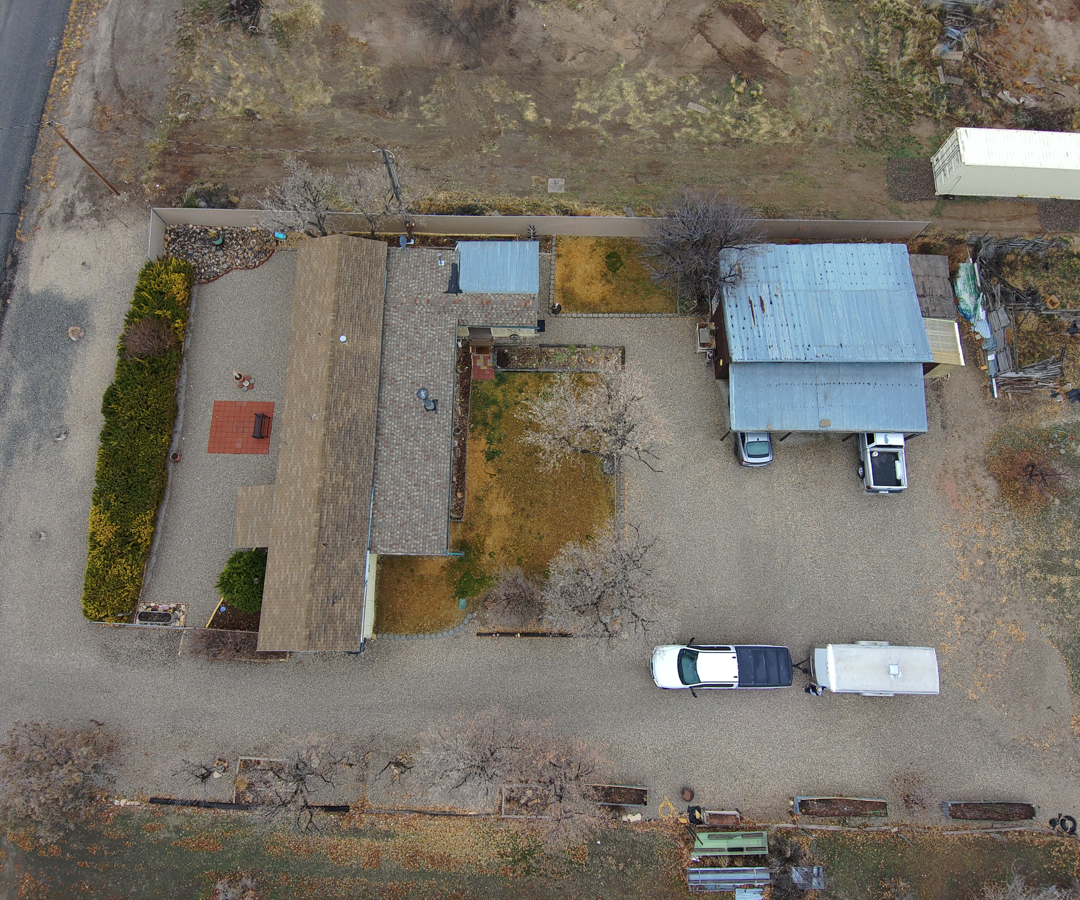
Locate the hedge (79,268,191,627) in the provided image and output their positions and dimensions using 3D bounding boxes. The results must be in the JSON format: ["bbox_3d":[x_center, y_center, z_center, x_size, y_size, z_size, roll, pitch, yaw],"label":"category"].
[{"bbox_3d":[-21.217,-0.969,38.559,2.750,1.600,19.400,1,75,-1],"label":"hedge"}]

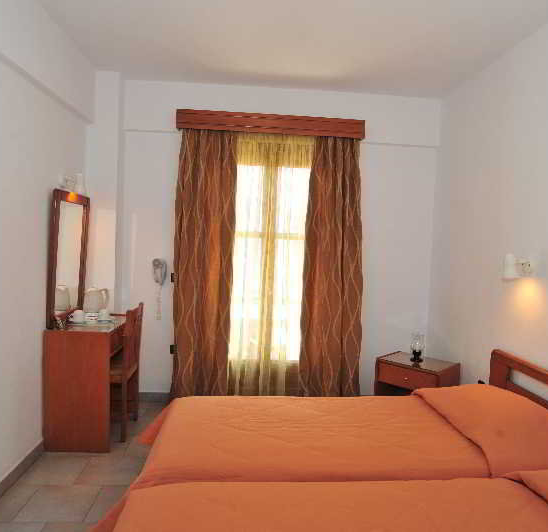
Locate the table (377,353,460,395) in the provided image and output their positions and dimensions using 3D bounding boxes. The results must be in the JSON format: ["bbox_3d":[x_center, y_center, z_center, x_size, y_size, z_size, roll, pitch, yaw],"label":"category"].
[{"bbox_3d":[1.027,0.963,3.203,0.459,0.556,0.356,6,5,43],"label":"table"}]

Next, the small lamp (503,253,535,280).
[{"bbox_3d":[1.342,0.001,2.447,0.136,0.142,0.111,2,3,-3],"label":"small lamp"}]

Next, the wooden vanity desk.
[{"bbox_3d":[-1.243,0.772,3.061,0.398,0.774,0.584,2,3,-3],"label":"wooden vanity desk"}]

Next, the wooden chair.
[{"bbox_3d":[-1.187,0.719,3.115,0.425,0.878,0.386,2,3,-3],"label":"wooden chair"}]

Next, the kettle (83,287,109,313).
[{"bbox_3d":[-1.282,0.246,3.200,0.174,0.206,0.128,1,4,-13],"label":"kettle"}]

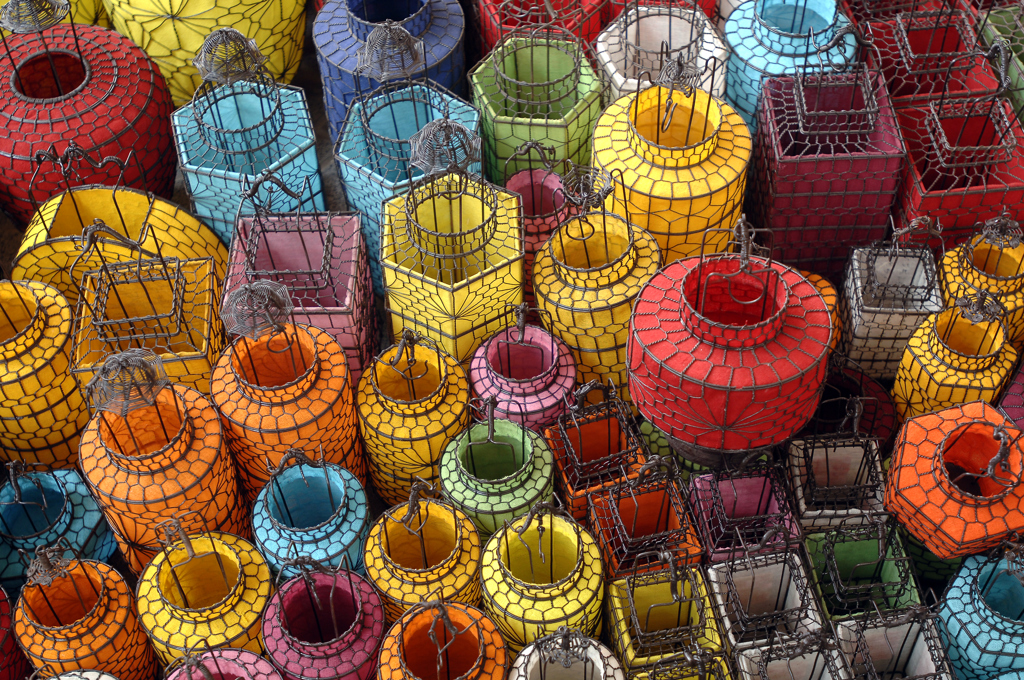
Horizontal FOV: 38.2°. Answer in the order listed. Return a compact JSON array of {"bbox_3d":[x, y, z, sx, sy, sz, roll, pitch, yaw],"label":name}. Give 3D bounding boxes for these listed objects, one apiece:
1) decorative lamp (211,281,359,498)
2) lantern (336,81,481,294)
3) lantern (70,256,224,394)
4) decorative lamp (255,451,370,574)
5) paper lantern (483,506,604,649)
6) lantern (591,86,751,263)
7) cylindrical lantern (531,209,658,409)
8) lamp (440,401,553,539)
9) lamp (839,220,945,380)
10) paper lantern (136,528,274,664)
[{"bbox_3d":[-0.271,0.075,1.778,0.172,0.357,0.172,-14,53,-9],"label":"decorative lamp"},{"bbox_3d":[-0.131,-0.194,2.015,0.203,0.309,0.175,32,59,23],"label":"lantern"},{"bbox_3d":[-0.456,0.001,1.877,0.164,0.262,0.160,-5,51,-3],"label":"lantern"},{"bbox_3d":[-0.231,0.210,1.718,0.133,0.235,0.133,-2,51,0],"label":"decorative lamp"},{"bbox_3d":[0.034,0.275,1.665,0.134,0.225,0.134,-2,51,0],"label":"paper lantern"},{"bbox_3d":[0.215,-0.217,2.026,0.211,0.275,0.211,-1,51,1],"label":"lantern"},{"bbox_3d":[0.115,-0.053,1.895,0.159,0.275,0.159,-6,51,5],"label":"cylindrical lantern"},{"bbox_3d":[-0.016,0.171,1.771,0.141,0.239,0.141,-3,52,-1],"label":"lamp"},{"bbox_3d":[0.503,-0.059,1.957,0.112,0.206,0.112,-1,52,1],"label":"lamp"},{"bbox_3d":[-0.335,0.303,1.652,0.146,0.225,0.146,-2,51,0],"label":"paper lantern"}]

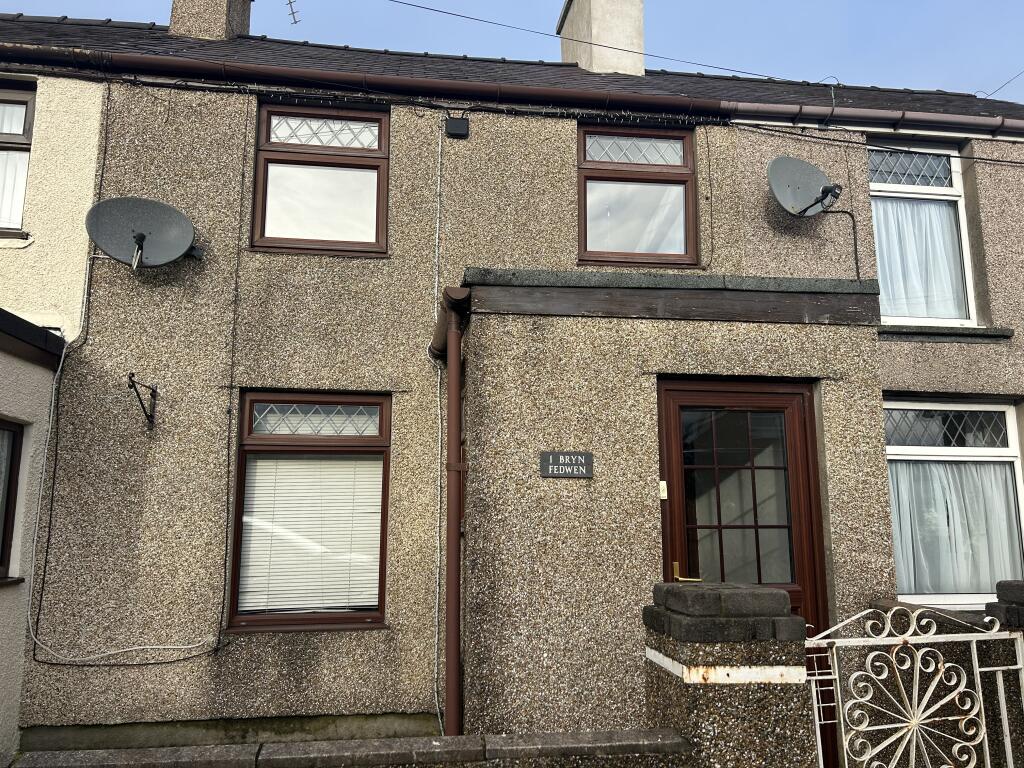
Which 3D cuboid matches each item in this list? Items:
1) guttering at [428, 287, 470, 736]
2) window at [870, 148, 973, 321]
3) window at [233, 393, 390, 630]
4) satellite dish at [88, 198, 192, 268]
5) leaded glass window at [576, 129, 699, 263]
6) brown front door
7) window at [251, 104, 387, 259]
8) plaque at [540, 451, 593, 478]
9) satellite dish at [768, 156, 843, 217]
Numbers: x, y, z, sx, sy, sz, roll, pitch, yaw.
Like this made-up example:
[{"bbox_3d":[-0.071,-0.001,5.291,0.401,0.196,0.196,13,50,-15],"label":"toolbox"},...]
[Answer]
[{"bbox_3d":[-0.379,0.900,4.401,0.200,2.600,1.450,1,-9,-7],"label":"guttering"},{"bbox_3d":[3.195,-1.158,6.116,0.900,1.450,0.100,1,-9,-7],"label":"window"},{"bbox_3d":[-1.327,0.835,5.141,0.990,1.555,0.100,1,-9,-7],"label":"window"},{"bbox_3d":[-2.328,-0.986,4.832,0.620,0.520,0.460,4,-10,-27],"label":"satellite dish"},{"bbox_3d":[0.926,-1.399,5.765,0.920,1.090,0.100,1,-9,-7],"label":"leaded glass window"},{"bbox_3d":[1.204,1.021,4.045,0.910,2.050,0.100,1,-9,-7],"label":"brown front door"},{"bbox_3d":[-1.345,-1.444,5.495,0.930,1.090,0.100,1,-9,-7],"label":"window"},{"bbox_3d":[0.279,0.410,3.885,0.266,0.131,0.015,1,-9,-7],"label":"plaque"},{"bbox_3d":[2.124,-1.433,5.444,0.610,0.520,0.460,4,-10,-27],"label":"satellite dish"}]

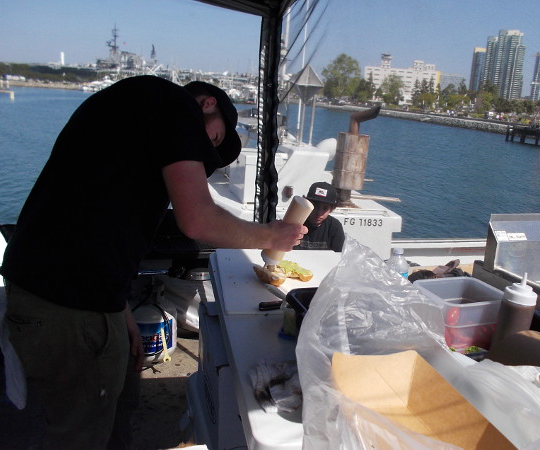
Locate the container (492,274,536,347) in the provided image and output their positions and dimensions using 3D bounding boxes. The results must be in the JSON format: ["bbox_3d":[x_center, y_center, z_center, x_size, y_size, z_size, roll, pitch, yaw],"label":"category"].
[{"bbox_3d":[0.503,0.215,1.039,0.072,0.240,0.072,6,14,0],"label":"container"}]

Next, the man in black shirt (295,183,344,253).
[{"bbox_3d":[0.269,0.231,3.386,0.520,1.060,0.600,10,16,25],"label":"man in black shirt"}]

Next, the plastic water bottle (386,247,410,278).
[{"bbox_3d":[0.356,0.159,1.415,0.065,0.200,0.065,1,14,0],"label":"plastic water bottle"}]

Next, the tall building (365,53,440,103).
[{"bbox_3d":[109.653,-119.998,416.019,62.000,41.000,34.000,6,15,13],"label":"tall building"}]

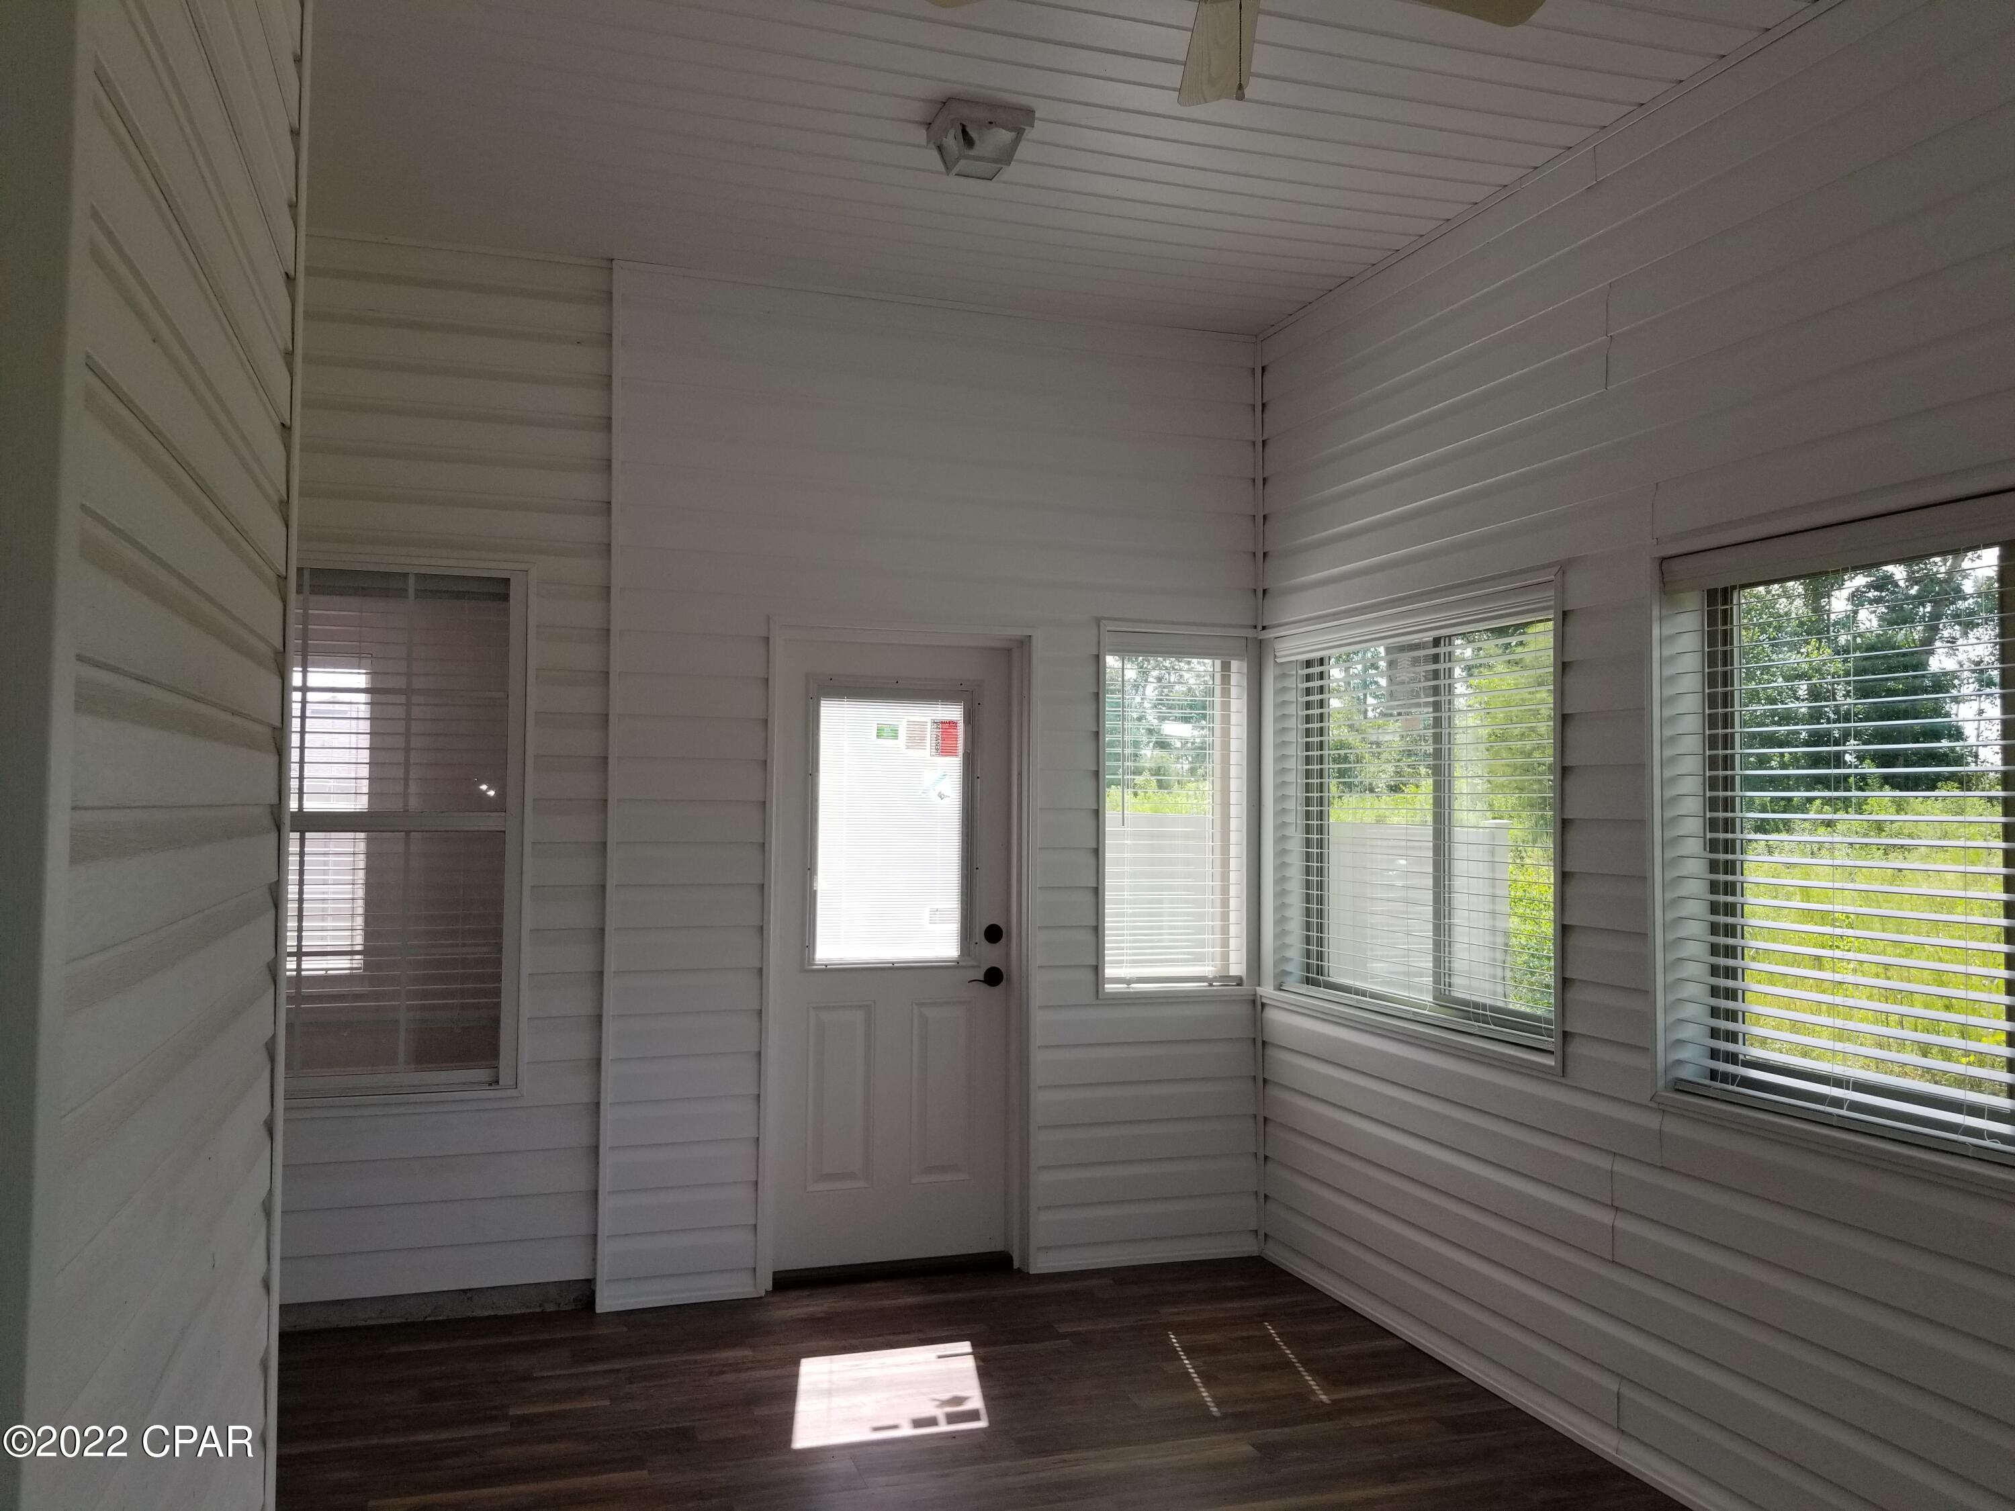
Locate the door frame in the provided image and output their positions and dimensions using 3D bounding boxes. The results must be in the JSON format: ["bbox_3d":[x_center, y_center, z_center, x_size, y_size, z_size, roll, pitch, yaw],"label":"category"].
[{"bbox_3d":[-0.344,0.624,4.796,0.862,2.061,0.130,1,-2,-19],"label":"door frame"}]

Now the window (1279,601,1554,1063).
[{"bbox_3d":[1.165,0.182,4.432,0.090,1.180,1.423,1,-2,-19],"label":"window"}]

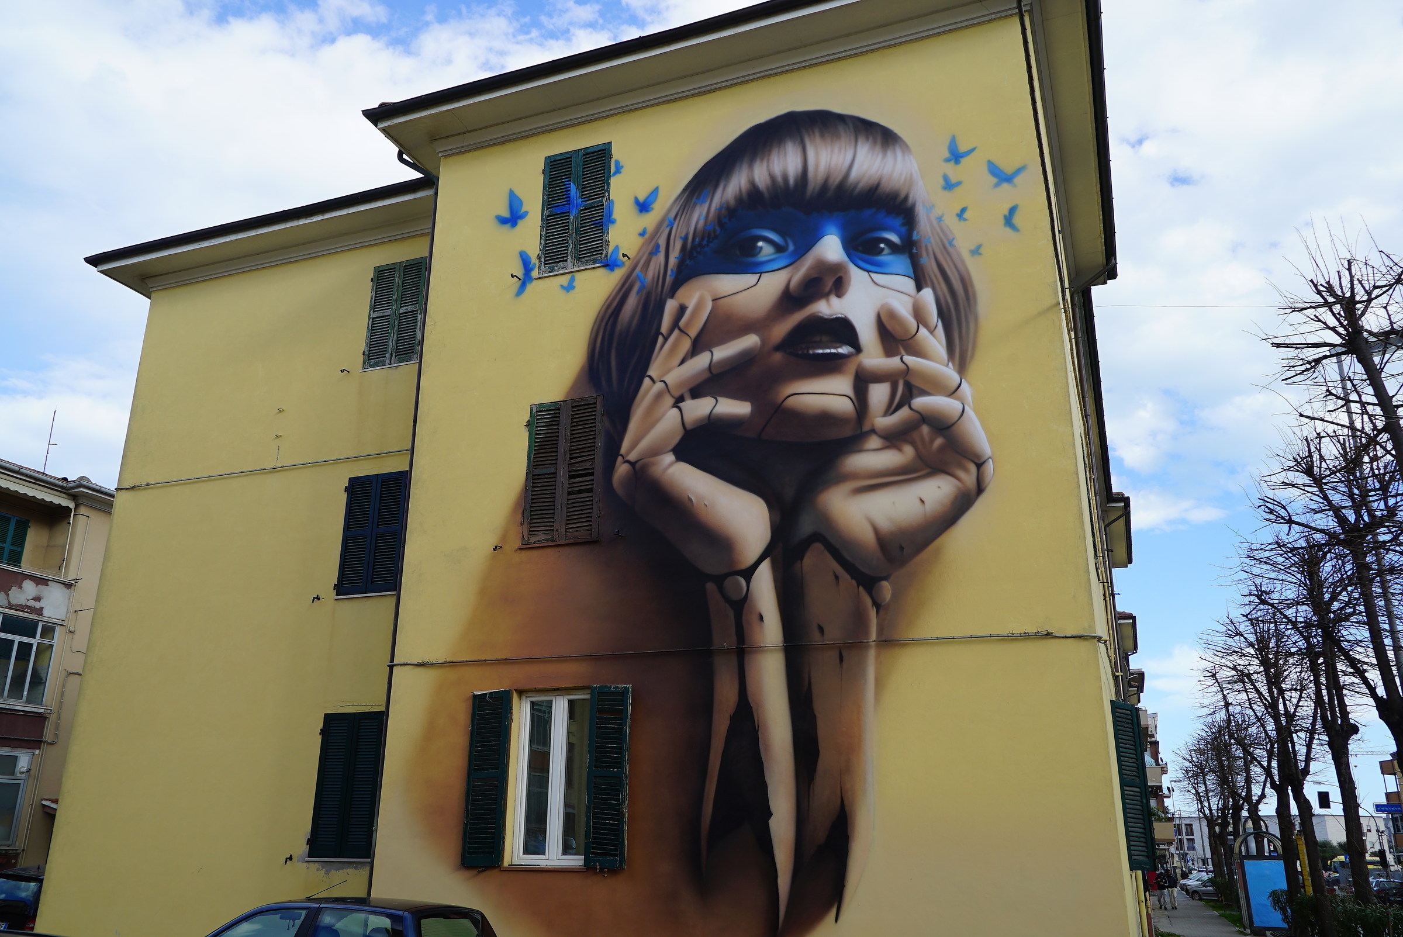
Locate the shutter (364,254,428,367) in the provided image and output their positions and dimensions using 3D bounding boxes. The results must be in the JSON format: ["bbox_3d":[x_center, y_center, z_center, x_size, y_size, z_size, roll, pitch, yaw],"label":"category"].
[{"bbox_3d":[-4.537,-2.313,16.228,0.967,1.700,0.060,-7,-20,20],"label":"shutter"}]

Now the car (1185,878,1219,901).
[{"bbox_3d":[32.086,25.920,67.500,3.900,1.460,1.680,-3,-19,11],"label":"car"}]

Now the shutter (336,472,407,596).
[{"bbox_3d":[-4.574,0.901,15.163,0.985,1.710,0.060,-7,-20,20],"label":"shutter"}]

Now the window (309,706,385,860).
[{"bbox_3d":[-4.574,4.075,14.097,0.960,1.799,0.060,-7,-20,20],"label":"window"}]

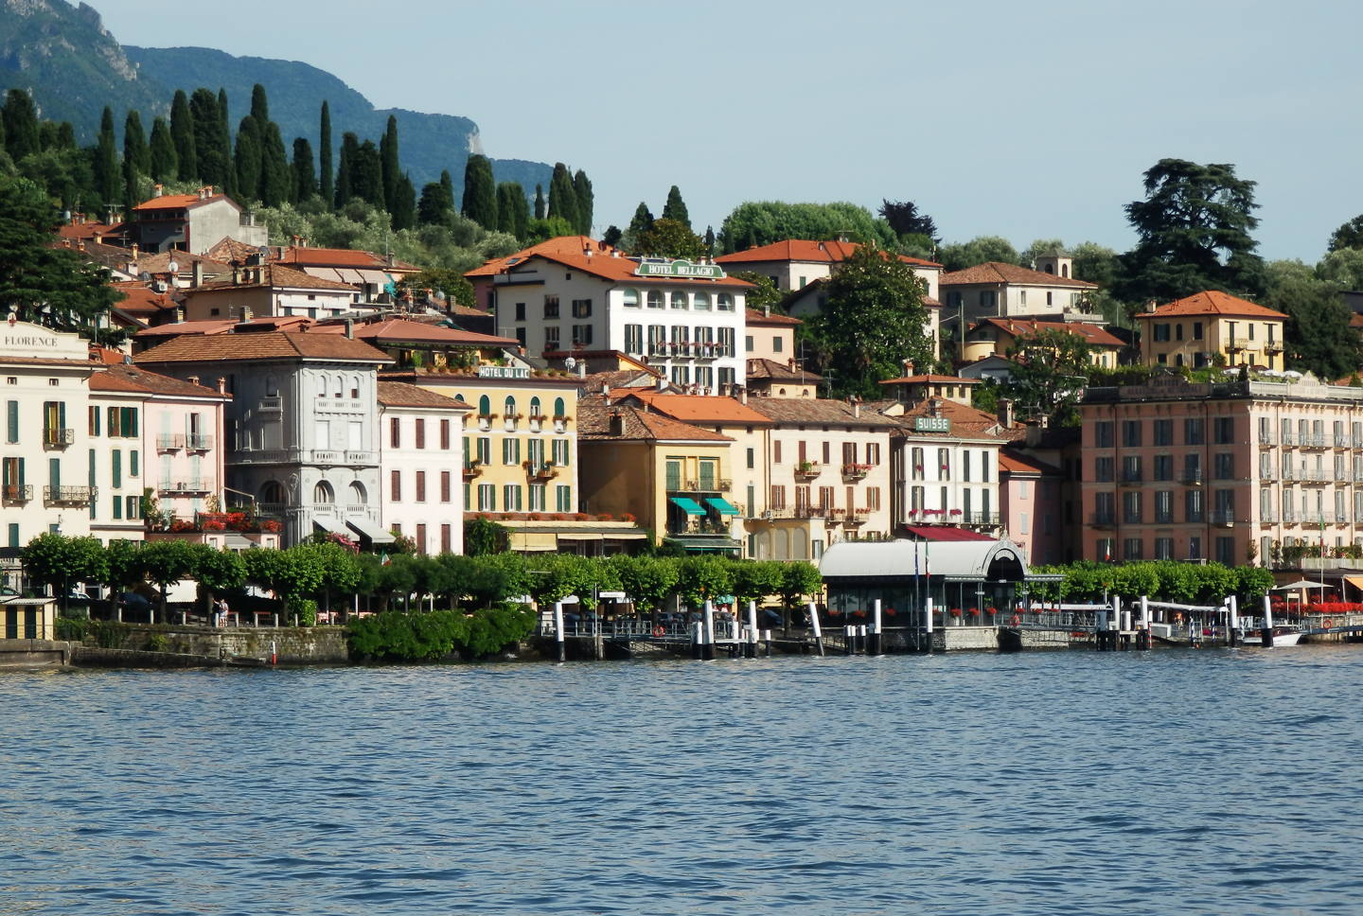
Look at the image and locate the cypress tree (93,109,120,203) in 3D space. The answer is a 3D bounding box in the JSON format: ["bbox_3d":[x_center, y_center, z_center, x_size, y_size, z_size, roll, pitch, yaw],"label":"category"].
[{"bbox_3d":[-55.736,-29.003,645.000,2.580,10.218,2.580,-1,-1,0],"label":"cypress tree"}]

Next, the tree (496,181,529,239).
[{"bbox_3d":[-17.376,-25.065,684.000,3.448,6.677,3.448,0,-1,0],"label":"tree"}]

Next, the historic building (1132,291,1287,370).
[{"bbox_3d":[52.583,-12.065,661.819,9.700,8.900,13.300,-2,-2,37],"label":"historic building"}]

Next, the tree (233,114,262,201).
[{"bbox_3d":[-43.506,-29.663,668.000,2.886,9.621,2.886,0,-1,0],"label":"tree"}]

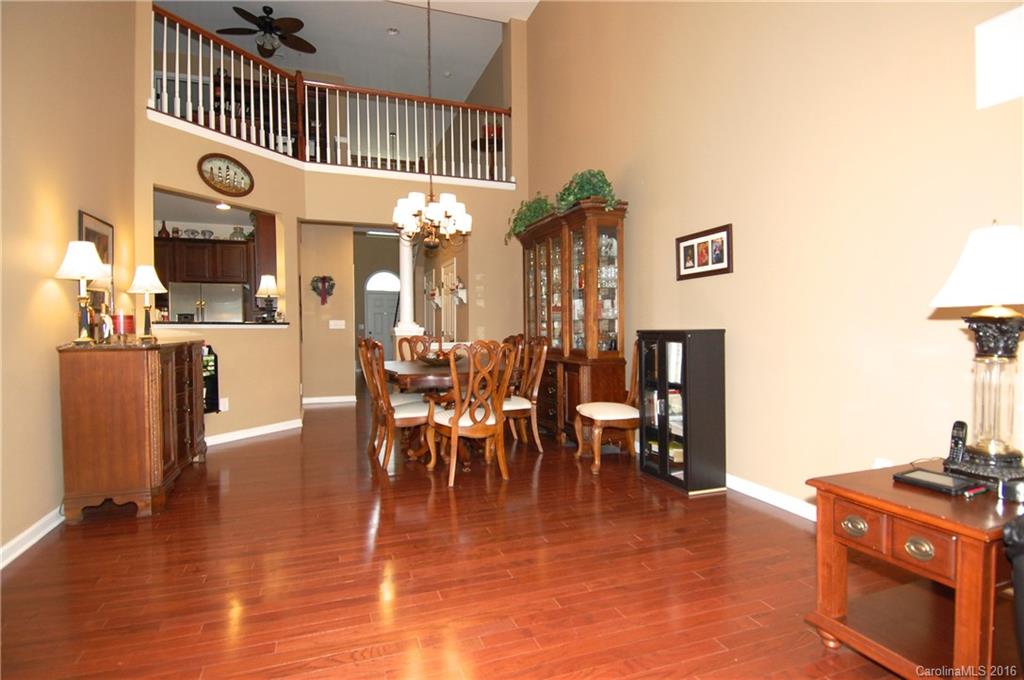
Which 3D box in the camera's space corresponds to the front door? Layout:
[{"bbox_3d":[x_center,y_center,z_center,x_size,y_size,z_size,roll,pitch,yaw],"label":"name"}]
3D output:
[{"bbox_3d":[-3.325,-0.196,13.405,0.936,2.149,0.070,-1,1,-19],"label":"front door"}]

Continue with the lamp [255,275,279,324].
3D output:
[{"bbox_3d":[-2.699,-0.457,5.617,0.240,0.520,0.240,0,1,31],"label":"lamp"}]

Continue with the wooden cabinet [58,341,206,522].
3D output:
[{"bbox_3d":[-2.586,0.539,3.635,0.475,1.005,1.340,-1,1,-19],"label":"wooden cabinet"}]

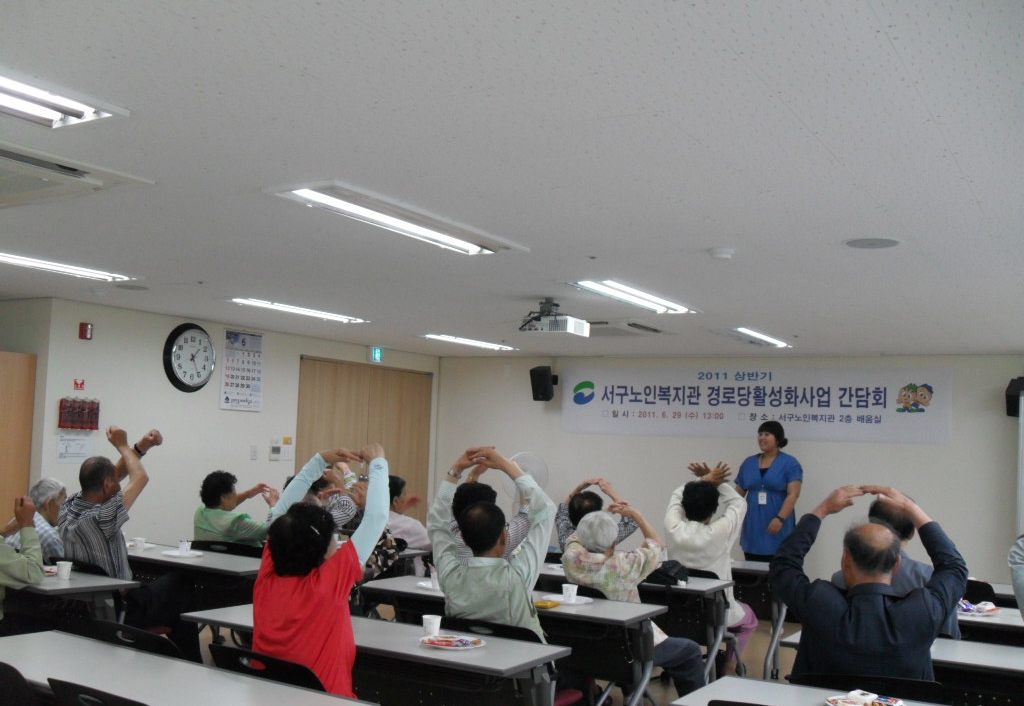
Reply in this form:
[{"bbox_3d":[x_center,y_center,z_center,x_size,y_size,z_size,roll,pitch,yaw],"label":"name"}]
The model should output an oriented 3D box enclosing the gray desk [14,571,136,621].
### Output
[{"bbox_3d":[-2.570,1.449,5.164,1.500,0.720,0.480,-1,-6,33],"label":"gray desk"}]

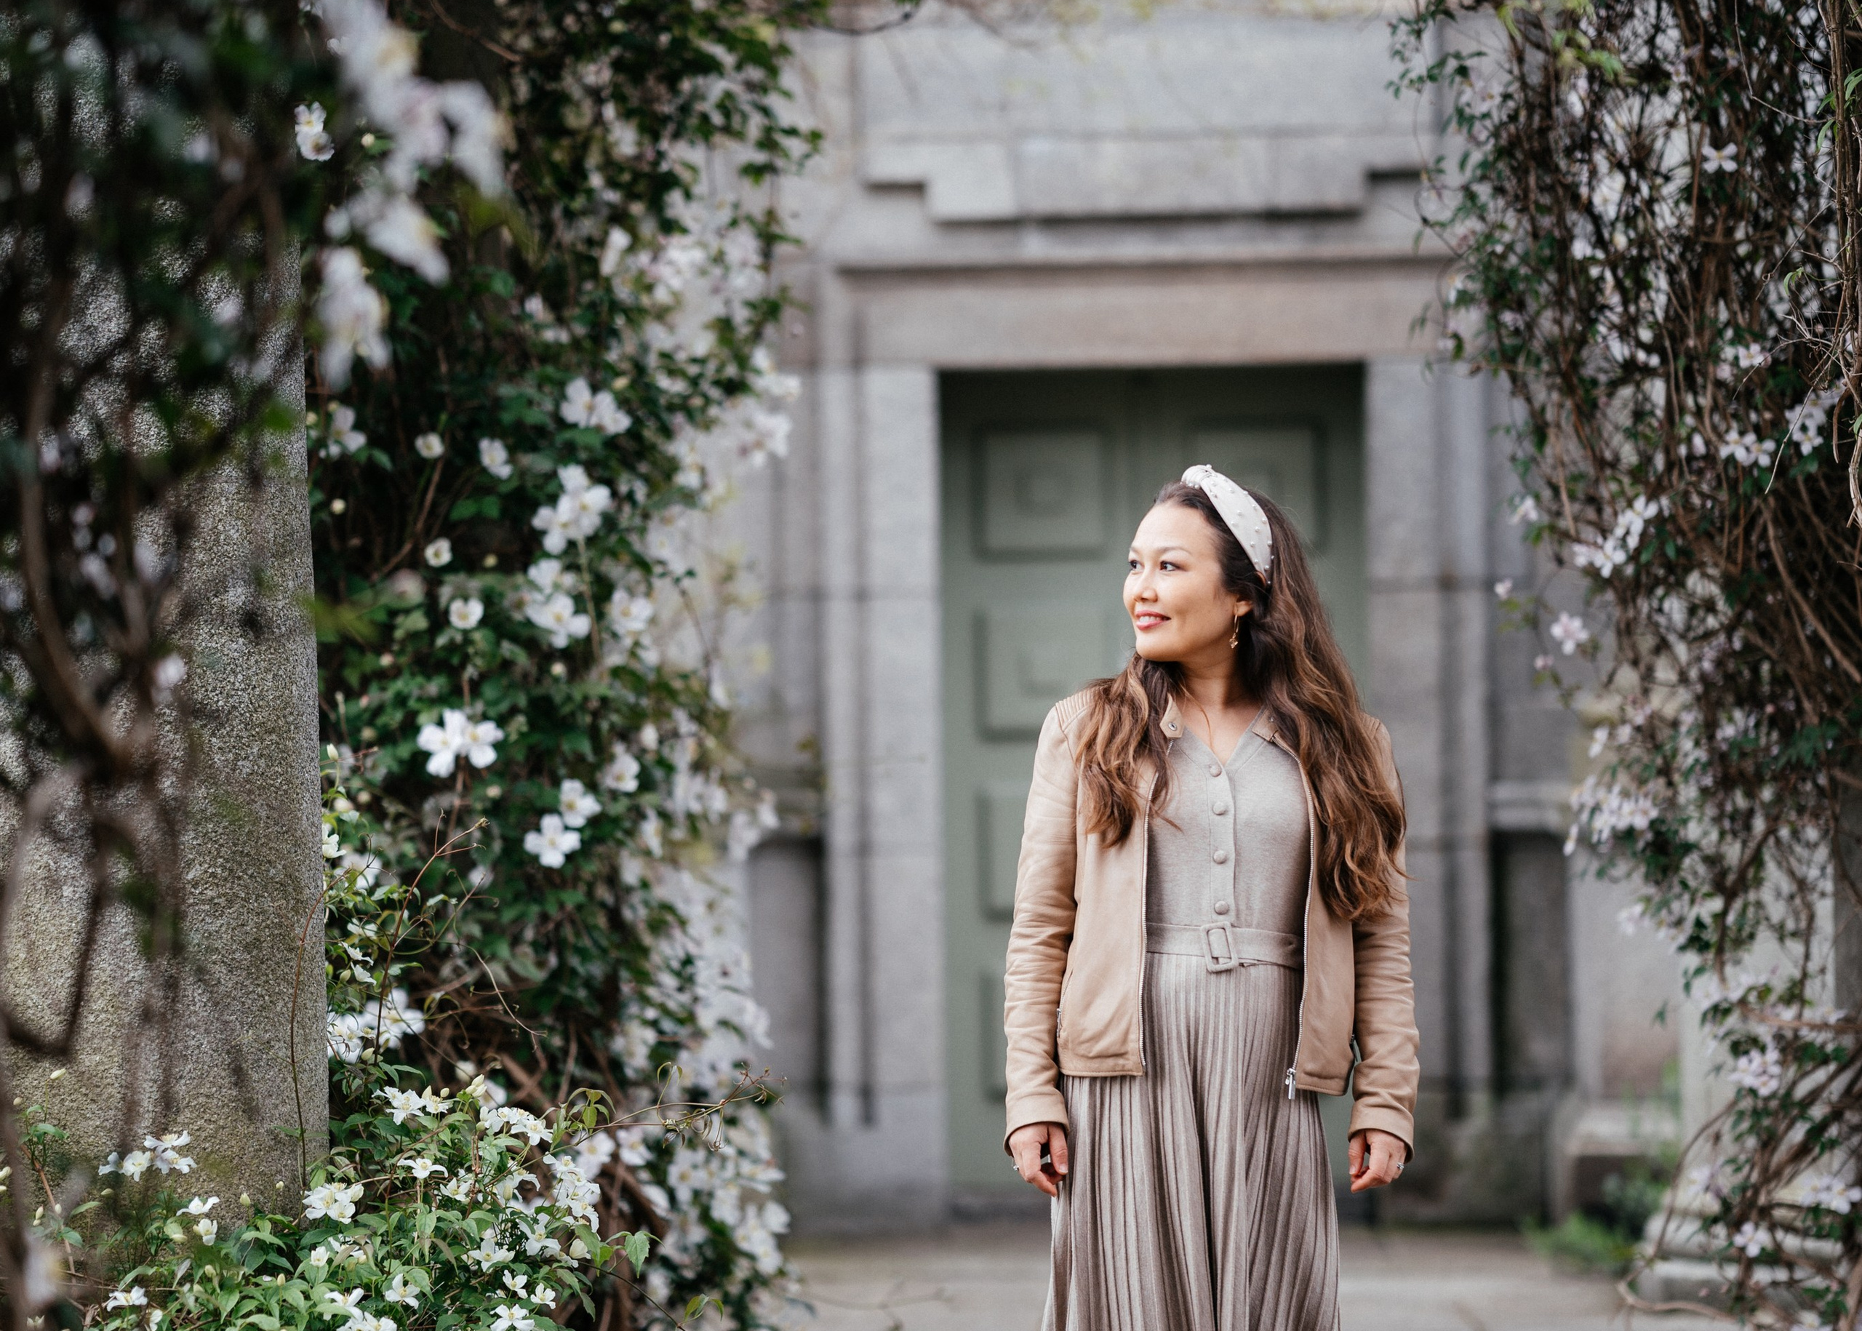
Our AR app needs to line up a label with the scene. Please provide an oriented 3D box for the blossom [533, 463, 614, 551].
[{"bbox_3d":[-0.559,-0.245,10.300,0.120,0.136,0.075,0,0,-3],"label":"blossom"}]

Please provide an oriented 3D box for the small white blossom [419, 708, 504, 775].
[{"bbox_3d":[-0.706,0.113,9.900,0.125,0.105,0.060,0,0,-3],"label":"small white blossom"}]

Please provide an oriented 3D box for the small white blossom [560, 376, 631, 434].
[{"bbox_3d":[-0.523,-0.406,10.300,0.110,0.092,0.065,0,0,-3],"label":"small white blossom"}]

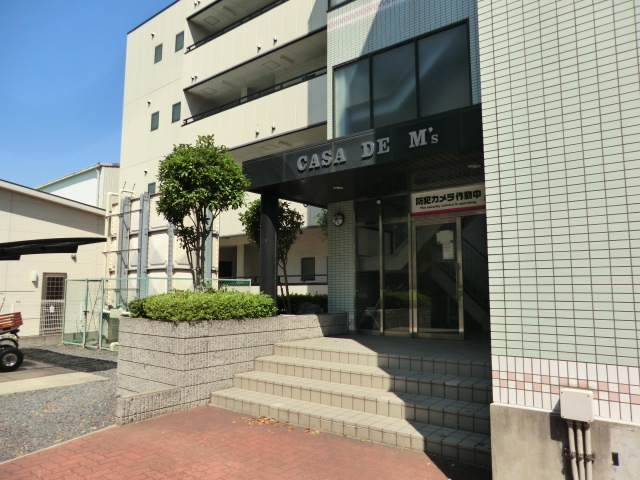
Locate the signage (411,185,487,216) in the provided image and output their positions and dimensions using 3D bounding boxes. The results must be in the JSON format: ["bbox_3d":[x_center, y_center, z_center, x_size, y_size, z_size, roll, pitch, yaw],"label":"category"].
[{"bbox_3d":[2.126,-0.670,7.471,1.270,0.380,0.060,-5,-9,37],"label":"signage"}]

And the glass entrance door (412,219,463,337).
[{"bbox_3d":[1.959,0.627,7.525,0.920,2.085,0.080,-5,-9,37],"label":"glass entrance door"}]

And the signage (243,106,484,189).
[{"bbox_3d":[0.434,-1.208,6.123,4.280,0.490,0.180,-5,-9,37],"label":"signage"}]

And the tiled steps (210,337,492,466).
[{"bbox_3d":[1.048,1.835,5.941,3.840,0.700,3.170,-5,-9,37],"label":"tiled steps"}]

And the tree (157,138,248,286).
[{"bbox_3d":[-1.835,-0.264,6.850,1.360,2.790,1.340,-5,-9,37],"label":"tree"}]

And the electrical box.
[{"bbox_3d":[1.468,0.938,2.530,0.159,0.163,0.070,-5,-9,37],"label":"electrical box"}]

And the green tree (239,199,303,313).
[{"bbox_3d":[-0.915,0.333,8.255,1.160,2.030,1.130,0,-7,0],"label":"green tree"}]

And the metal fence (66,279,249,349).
[{"bbox_3d":[-4.723,2.096,12.947,4.180,1.820,3.350,-5,-9,37],"label":"metal fence"}]

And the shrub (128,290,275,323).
[{"bbox_3d":[-1.750,0.985,6.802,1.580,0.420,1.750,-5,-9,37],"label":"shrub"}]

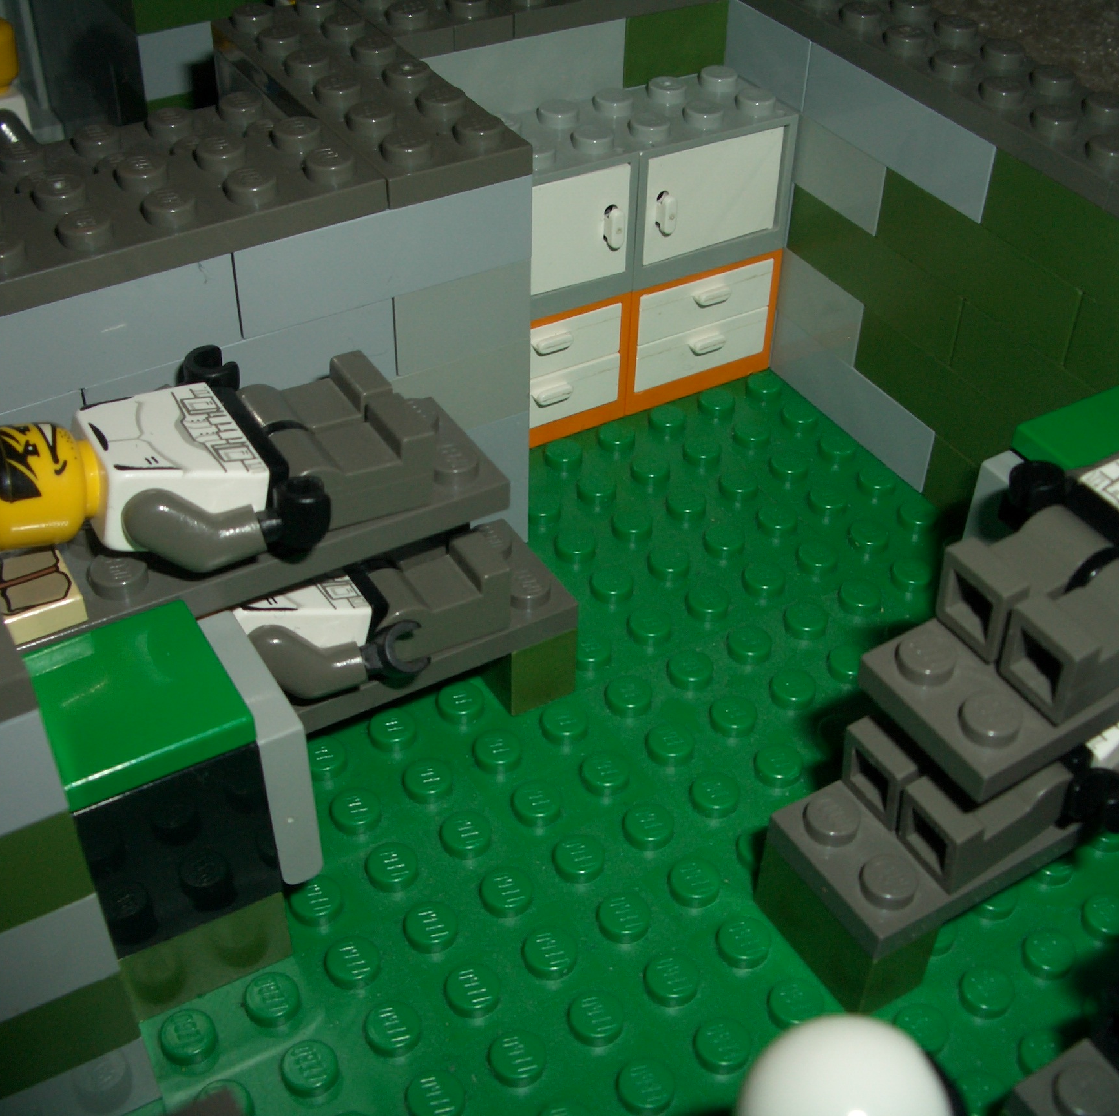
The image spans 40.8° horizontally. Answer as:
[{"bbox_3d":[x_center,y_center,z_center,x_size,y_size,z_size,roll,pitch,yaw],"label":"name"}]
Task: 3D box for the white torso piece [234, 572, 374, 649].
[{"bbox_3d":[-0.027,0.006,0.145,0.013,0.008,0.016,-21,45,-23],"label":"white torso piece"}]

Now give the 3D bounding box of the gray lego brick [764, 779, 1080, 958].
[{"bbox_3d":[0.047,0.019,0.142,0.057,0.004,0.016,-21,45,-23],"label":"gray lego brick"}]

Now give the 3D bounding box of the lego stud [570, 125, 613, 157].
[{"bbox_3d":[0.004,-0.050,0.179,0.005,0.002,0.005,1,41,-1],"label":"lego stud"}]

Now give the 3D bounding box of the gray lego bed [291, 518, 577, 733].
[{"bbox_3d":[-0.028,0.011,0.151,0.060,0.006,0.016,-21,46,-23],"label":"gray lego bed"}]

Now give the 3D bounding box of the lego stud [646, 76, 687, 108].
[{"bbox_3d":[0.014,-0.059,0.191,0.005,0.002,0.005,1,41,-1],"label":"lego stud"}]

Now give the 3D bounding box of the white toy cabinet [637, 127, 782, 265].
[{"bbox_3d":[0.016,-0.049,0.195,0.023,0.018,0.016,-21,45,-23],"label":"white toy cabinet"}]

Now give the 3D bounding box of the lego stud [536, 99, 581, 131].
[{"bbox_3d":[0.000,-0.054,0.185,0.005,0.002,0.005,1,41,-1],"label":"lego stud"}]

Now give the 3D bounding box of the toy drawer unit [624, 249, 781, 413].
[{"bbox_3d":[0.016,-0.035,0.207,0.024,0.019,0.017,-21,45,-23],"label":"toy drawer unit"}]

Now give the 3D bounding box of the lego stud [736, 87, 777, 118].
[{"bbox_3d":[0.025,-0.057,0.189,0.005,0.002,0.005,1,41,-1],"label":"lego stud"}]

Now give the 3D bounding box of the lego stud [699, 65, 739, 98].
[{"bbox_3d":[0.021,-0.062,0.194,0.005,0.002,0.005,1,41,-1],"label":"lego stud"}]

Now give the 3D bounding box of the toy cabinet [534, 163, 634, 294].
[{"bbox_3d":[-0.005,-0.041,0.185,0.024,0.020,0.016,-20,46,-24],"label":"toy cabinet"}]

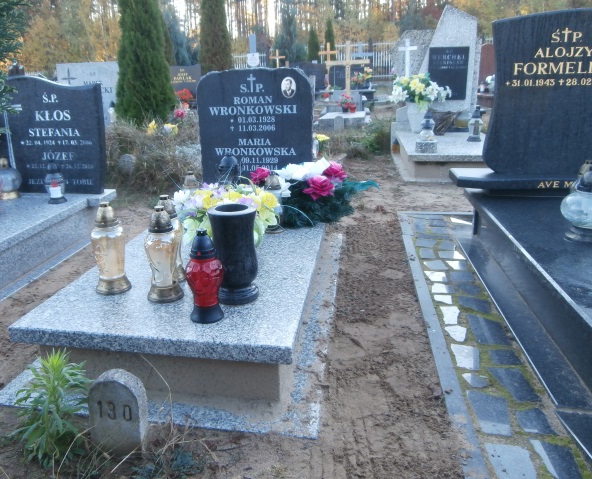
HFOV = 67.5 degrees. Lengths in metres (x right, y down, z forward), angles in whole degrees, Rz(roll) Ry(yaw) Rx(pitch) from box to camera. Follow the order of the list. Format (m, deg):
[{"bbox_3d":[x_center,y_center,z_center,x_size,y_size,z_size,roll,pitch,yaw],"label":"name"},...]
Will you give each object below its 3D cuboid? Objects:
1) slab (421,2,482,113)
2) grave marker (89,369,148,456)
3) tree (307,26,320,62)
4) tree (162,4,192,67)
[{"bbox_3d":[1.982,-2.281,5.756,0.760,1.240,0.130,1,14,8],"label":"slab"},{"bbox_3d":[-0.502,0.484,1.269,0.138,0.230,0.060,1,14,8],"label":"grave marker"},{"bbox_3d":[0.670,-6.959,16.500,0.520,2.000,0.520,2,19,8],"label":"tree"},{"bbox_3d":[-3.608,-6.028,13.500,0.950,2.500,0.950,1,14,8],"label":"tree"}]

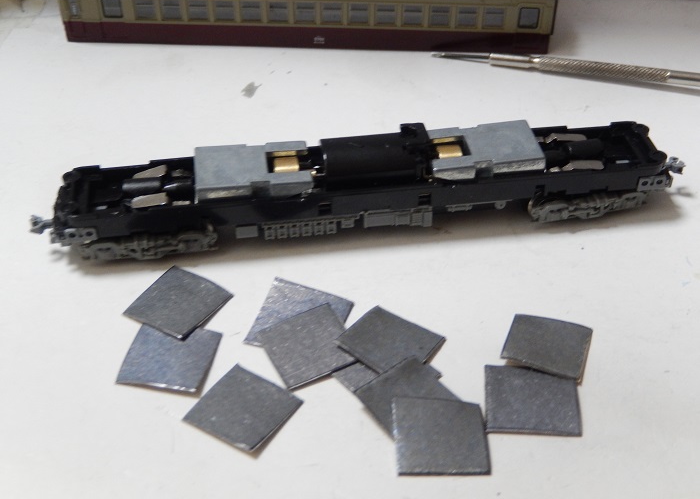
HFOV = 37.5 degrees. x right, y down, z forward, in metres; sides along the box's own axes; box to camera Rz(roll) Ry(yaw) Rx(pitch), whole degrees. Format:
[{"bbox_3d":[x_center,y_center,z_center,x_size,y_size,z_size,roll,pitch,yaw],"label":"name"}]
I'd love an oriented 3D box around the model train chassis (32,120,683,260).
[{"bbox_3d":[0.004,-0.013,0.206,0.133,0.016,0.017,-5,41,-7],"label":"model train chassis"}]

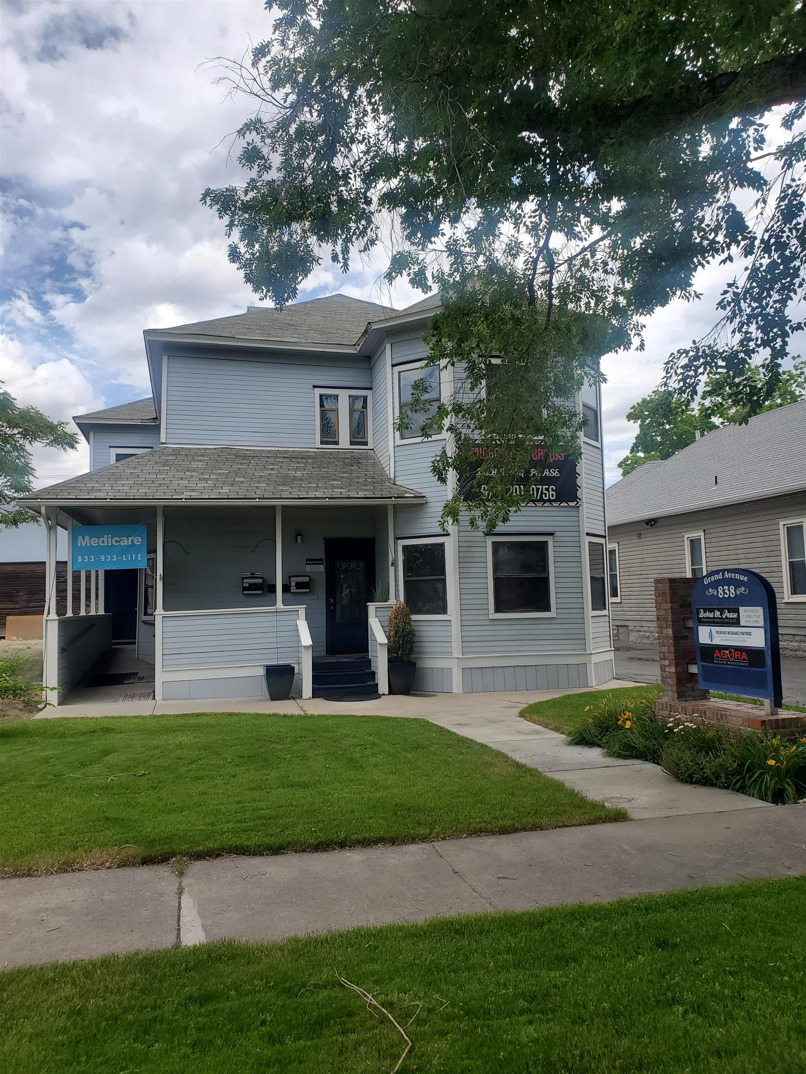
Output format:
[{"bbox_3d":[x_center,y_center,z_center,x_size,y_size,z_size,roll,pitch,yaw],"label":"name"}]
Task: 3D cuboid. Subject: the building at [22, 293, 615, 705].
[{"bbox_3d":[-2.642,-1.592,20.172,11.050,9.770,14.250,0,-5,-17],"label":"building"}]

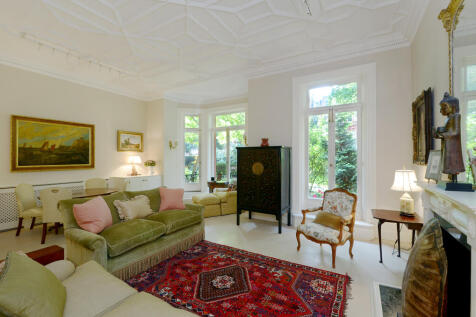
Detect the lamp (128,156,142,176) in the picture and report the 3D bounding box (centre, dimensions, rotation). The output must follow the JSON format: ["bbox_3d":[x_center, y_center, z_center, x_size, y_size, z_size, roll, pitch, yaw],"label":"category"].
[{"bbox_3d":[-3.234,0.274,6.216,0.422,0.622,0.422,0,0,32],"label":"lamp"}]

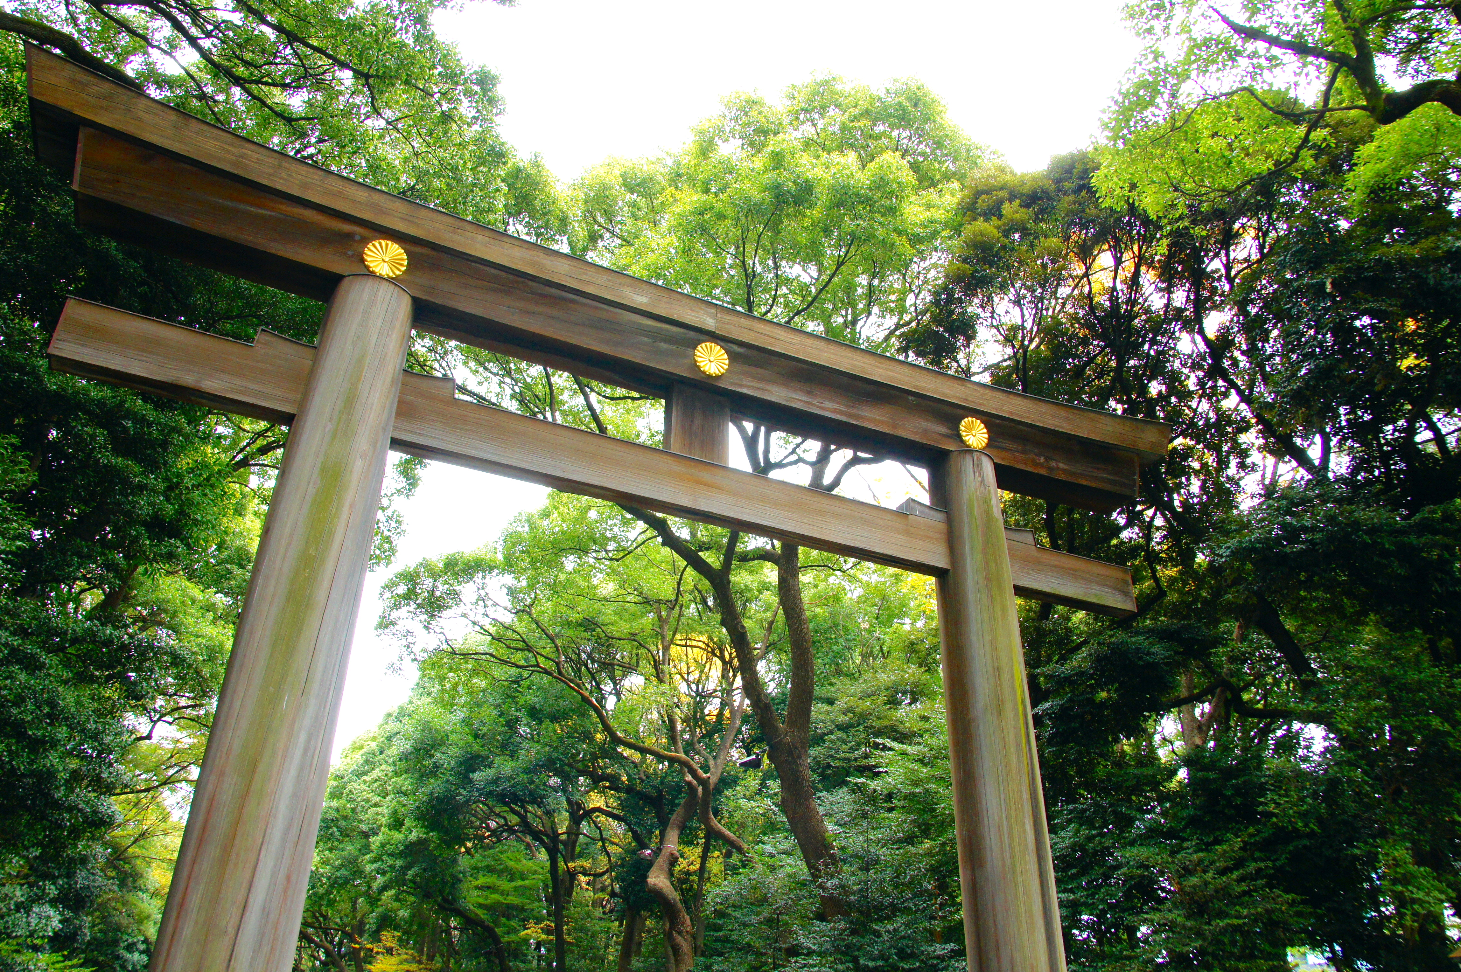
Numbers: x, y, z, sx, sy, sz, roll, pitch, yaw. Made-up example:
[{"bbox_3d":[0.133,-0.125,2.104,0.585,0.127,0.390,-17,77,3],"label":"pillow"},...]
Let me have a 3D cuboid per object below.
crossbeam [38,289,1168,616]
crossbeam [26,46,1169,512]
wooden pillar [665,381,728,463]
[{"bbox_3d":[-0.420,0.051,12.934,14.298,0.751,0.314,14,-33,-21],"label":"crossbeam"},{"bbox_3d":[-0.378,-1.994,14.141,16.818,1.761,1.027,14,-33,-21],"label":"crossbeam"},{"bbox_3d":[-0.433,-0.733,13.429,0.827,1.137,0.237,14,-33,-21],"label":"wooden pillar"}]

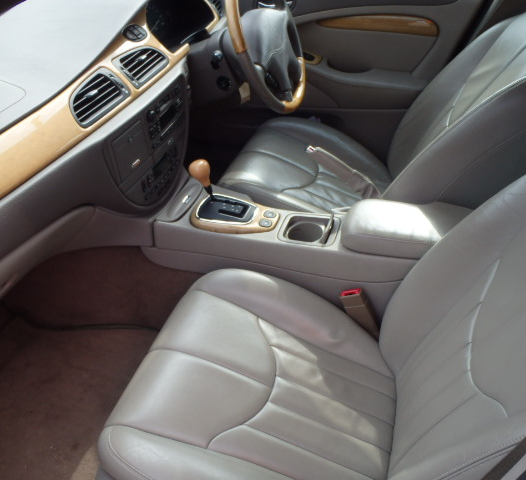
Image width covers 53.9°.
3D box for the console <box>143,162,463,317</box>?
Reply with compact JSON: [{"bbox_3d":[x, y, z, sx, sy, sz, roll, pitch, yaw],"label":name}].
[{"bbox_3d":[0.100,-0.001,1.254,0.800,0.240,0.210,9,41,18],"label":"console"}]

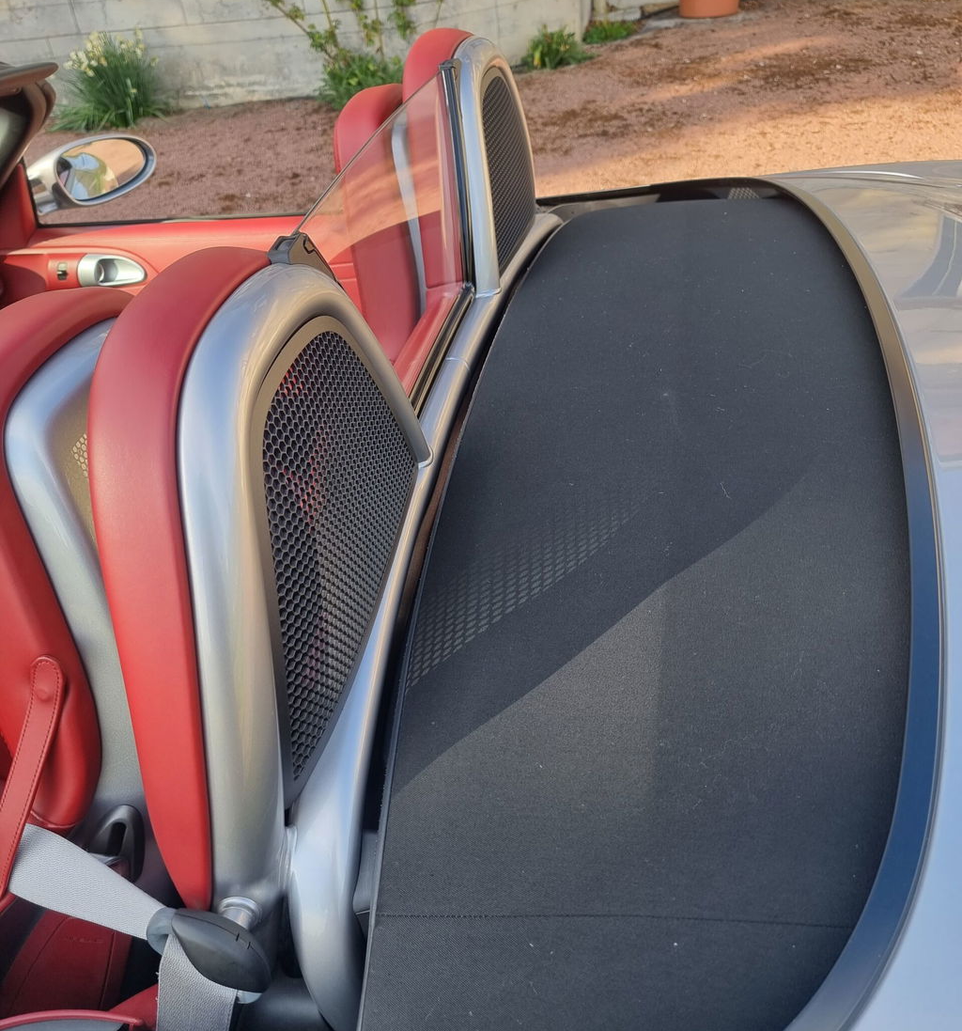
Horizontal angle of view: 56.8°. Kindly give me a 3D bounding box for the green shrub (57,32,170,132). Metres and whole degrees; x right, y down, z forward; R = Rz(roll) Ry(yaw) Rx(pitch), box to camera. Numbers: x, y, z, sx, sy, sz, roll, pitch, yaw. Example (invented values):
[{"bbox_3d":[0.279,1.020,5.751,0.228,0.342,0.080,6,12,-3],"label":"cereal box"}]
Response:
[{"bbox_3d":[-2.246,-2.631,5.321,0.600,0.500,0.520,-5,38,4],"label":"green shrub"}]

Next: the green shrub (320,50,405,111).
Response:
[{"bbox_3d":[-0.696,-2.504,5.039,0.480,0.290,0.380,-5,38,4],"label":"green shrub"}]

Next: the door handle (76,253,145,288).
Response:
[{"bbox_3d":[-0.744,-0.495,1.790,0.150,0.064,0.045,2,39,13],"label":"door handle"}]

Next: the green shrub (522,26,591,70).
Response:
[{"bbox_3d":[0.443,-2.781,5.253,0.400,0.210,0.340,-5,38,4],"label":"green shrub"}]

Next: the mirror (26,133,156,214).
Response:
[{"bbox_3d":[-0.830,-0.723,1.880,0.130,0.155,0.260,23,48,33],"label":"mirror"}]

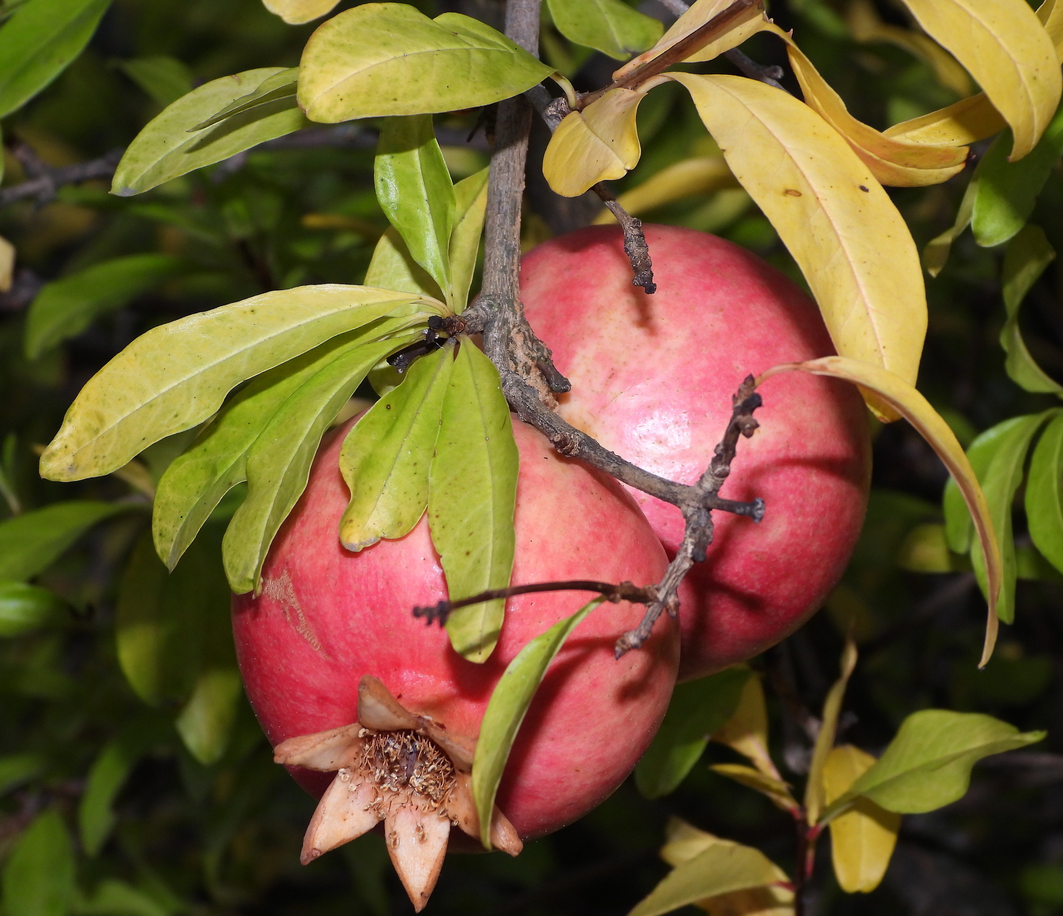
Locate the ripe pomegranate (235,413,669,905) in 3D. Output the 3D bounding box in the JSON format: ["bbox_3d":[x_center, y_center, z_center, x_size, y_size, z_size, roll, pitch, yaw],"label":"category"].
[{"bbox_3d":[-0.015,0.035,0.946,0.084,0.084,0.089,10,41,12],"label":"ripe pomegranate"}]

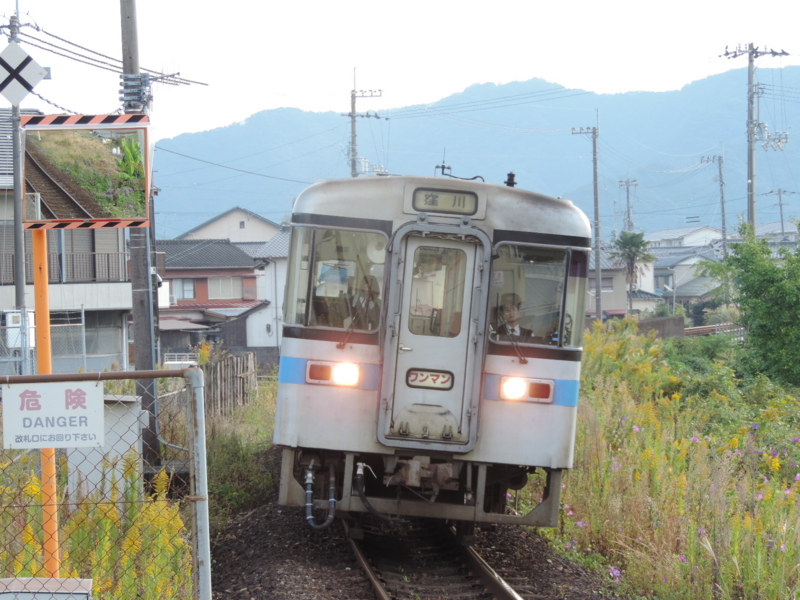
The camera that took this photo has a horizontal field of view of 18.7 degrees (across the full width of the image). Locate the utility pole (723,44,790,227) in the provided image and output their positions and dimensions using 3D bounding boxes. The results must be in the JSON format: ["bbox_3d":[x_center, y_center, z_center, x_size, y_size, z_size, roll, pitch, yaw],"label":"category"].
[{"bbox_3d":[14.251,-3.717,97.000,2.700,13.033,1.000,0,0,0],"label":"utility pole"}]

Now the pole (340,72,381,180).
[{"bbox_3d":[-1.872,-4.168,118.000,2.000,13.936,0.800,0,0,0],"label":"pole"}]

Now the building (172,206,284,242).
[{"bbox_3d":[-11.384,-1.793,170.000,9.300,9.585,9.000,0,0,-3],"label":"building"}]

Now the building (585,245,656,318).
[{"bbox_3d":[16.530,-0.631,187.000,6.800,7.061,7.000,0,0,-6],"label":"building"}]

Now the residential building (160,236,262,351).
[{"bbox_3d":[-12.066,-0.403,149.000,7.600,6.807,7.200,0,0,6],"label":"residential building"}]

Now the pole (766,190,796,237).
[{"bbox_3d":[31.998,-3.285,203.000,2.000,12.169,0.700,0,0,0],"label":"pole"}]

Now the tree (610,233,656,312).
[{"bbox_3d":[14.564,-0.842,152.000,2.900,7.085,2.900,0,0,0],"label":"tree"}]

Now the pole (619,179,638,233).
[{"bbox_3d":[18.362,-3.502,195.000,1.550,12.604,0.600,0,0,0],"label":"pole"}]

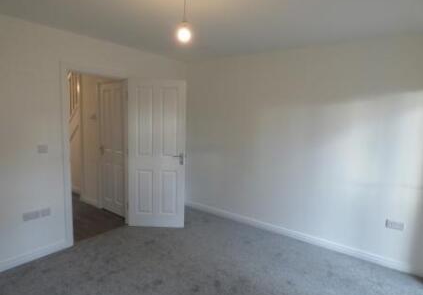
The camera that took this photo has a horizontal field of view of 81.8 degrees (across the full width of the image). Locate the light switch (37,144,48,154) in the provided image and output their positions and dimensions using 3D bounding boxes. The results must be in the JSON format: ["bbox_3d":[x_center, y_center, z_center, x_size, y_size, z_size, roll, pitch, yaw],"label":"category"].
[{"bbox_3d":[-1.688,0.021,2.454,0.012,0.087,0.087,7,9,36],"label":"light switch"}]

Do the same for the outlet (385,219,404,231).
[{"bbox_3d":[1.865,0.796,2.485,0.147,0.087,0.012,7,9,36],"label":"outlet"}]

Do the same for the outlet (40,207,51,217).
[{"bbox_3d":[-1.711,0.680,2.533,0.012,0.087,0.087,7,9,36],"label":"outlet"}]

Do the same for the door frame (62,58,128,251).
[{"bbox_3d":[-1.362,0.071,3.006,0.130,2.040,0.890,7,9,36],"label":"door frame"}]

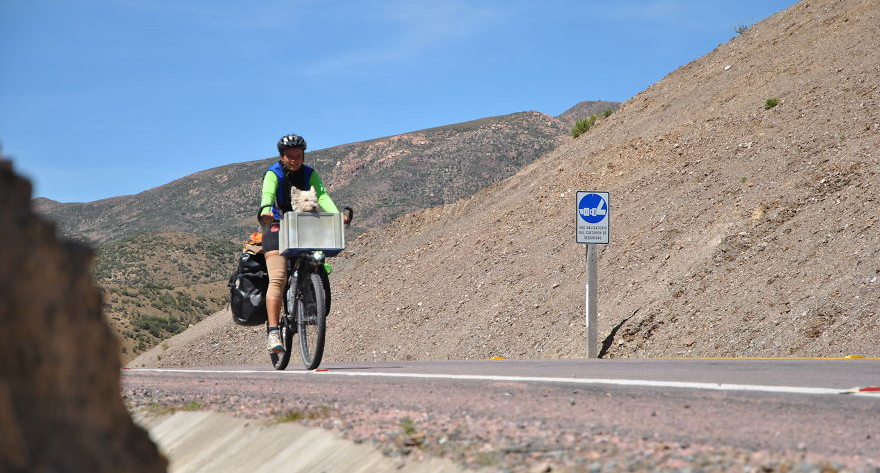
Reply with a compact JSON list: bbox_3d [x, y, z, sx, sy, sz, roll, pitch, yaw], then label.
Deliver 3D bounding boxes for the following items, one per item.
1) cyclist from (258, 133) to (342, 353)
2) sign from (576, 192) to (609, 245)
[{"bbox_3d":[-0.989,0.046,17.700,0.580,1.560,0.870,1,-3,-15],"label":"cyclist"},{"bbox_3d":[2.607,-0.317,42.500,0.600,0.900,0.040,1,-3,-15],"label":"sign"}]

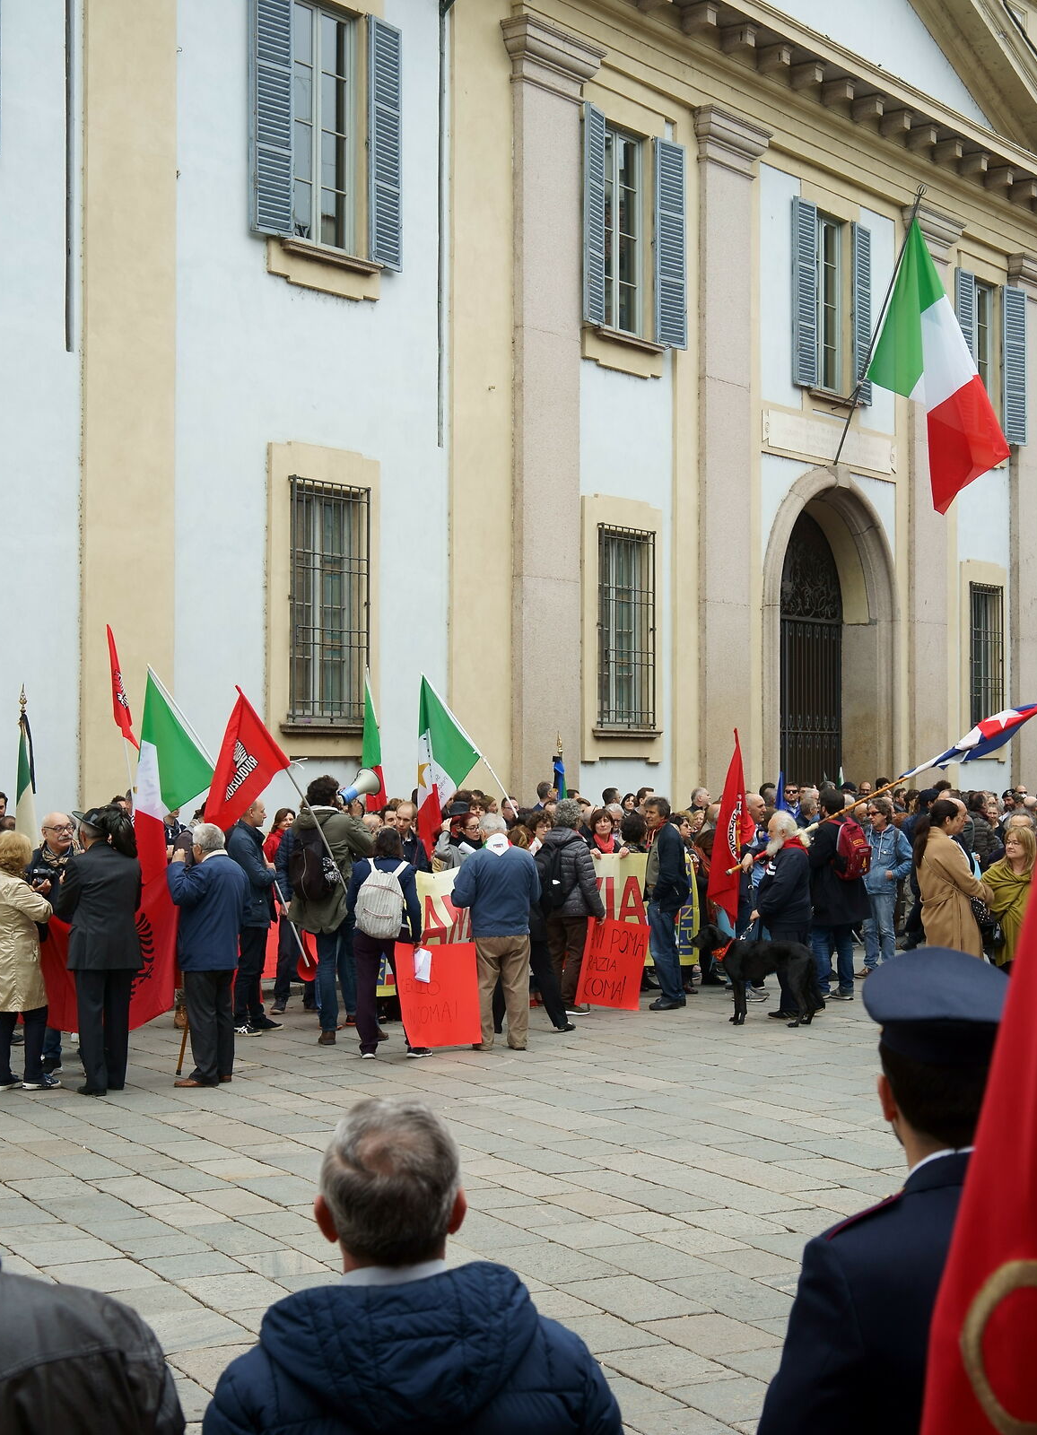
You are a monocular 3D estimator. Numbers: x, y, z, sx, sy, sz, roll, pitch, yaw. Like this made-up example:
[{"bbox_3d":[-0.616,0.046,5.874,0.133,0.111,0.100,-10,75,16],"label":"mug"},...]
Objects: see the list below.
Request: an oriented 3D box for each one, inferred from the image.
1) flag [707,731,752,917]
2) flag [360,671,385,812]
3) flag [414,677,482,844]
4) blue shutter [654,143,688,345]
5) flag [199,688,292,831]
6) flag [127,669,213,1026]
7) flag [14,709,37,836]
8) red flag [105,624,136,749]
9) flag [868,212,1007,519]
[{"bbox_3d":[1.826,0.917,18.100,0.370,1.570,0.240,0,-1,9],"label":"flag"},{"bbox_3d":[-1.286,0.268,18.500,0.260,1.350,0.250,0,-1,-17],"label":"flag"},{"bbox_3d":[-0.614,0.399,18.400,0.600,1.500,0.220,0,-1,-9],"label":"flag"},{"bbox_3d":[1.993,-6.121,27.102,0.070,2.620,0.580,-1,-2,45],"label":"blue shutter"},{"bbox_3d":[-1.960,0.310,15.100,0.640,1.050,0.200,0,-1,-6],"label":"flag"},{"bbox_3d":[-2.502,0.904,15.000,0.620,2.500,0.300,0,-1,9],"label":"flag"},{"bbox_3d":[-3.775,0.476,16.000,0.260,1.120,0.220,0,-1,-11],"label":"flag"},{"bbox_3d":[-3.289,-0.250,17.300,0.280,1.070,0.220,0,-1,22],"label":"red flag"},{"bbox_3d":[6.016,-5.052,30.000,2.050,4.150,0.600,0,-1,22],"label":"flag"}]

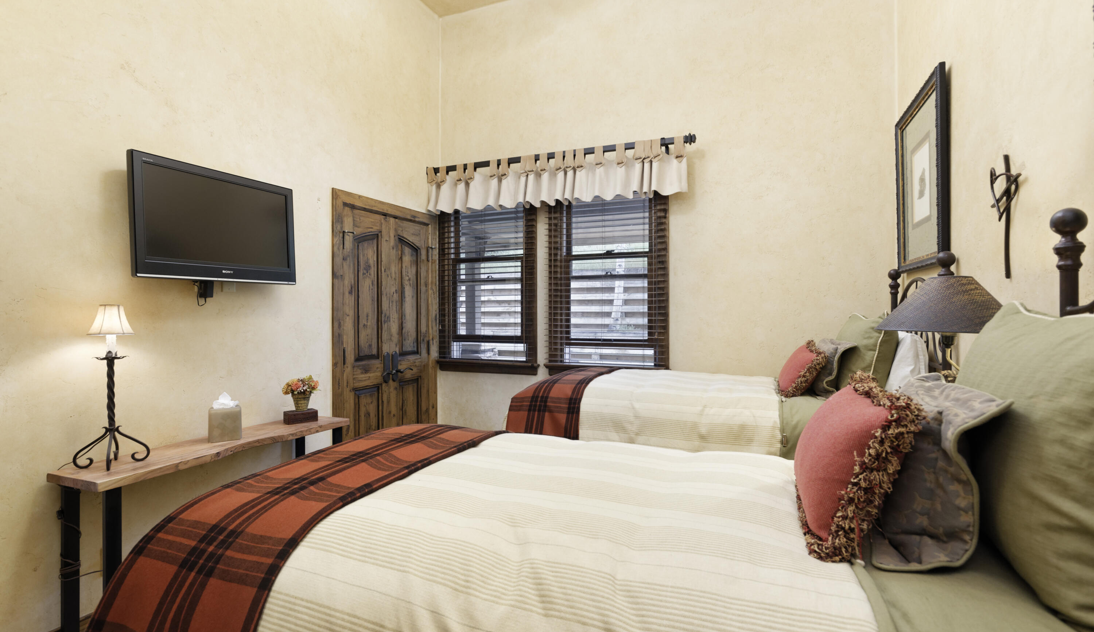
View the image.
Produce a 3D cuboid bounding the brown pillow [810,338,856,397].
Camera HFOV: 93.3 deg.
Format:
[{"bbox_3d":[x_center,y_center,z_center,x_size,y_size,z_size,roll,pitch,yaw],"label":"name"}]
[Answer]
[{"bbox_3d":[1.388,0.237,2.516,0.130,0.310,0.390,30,12,21],"label":"brown pillow"}]

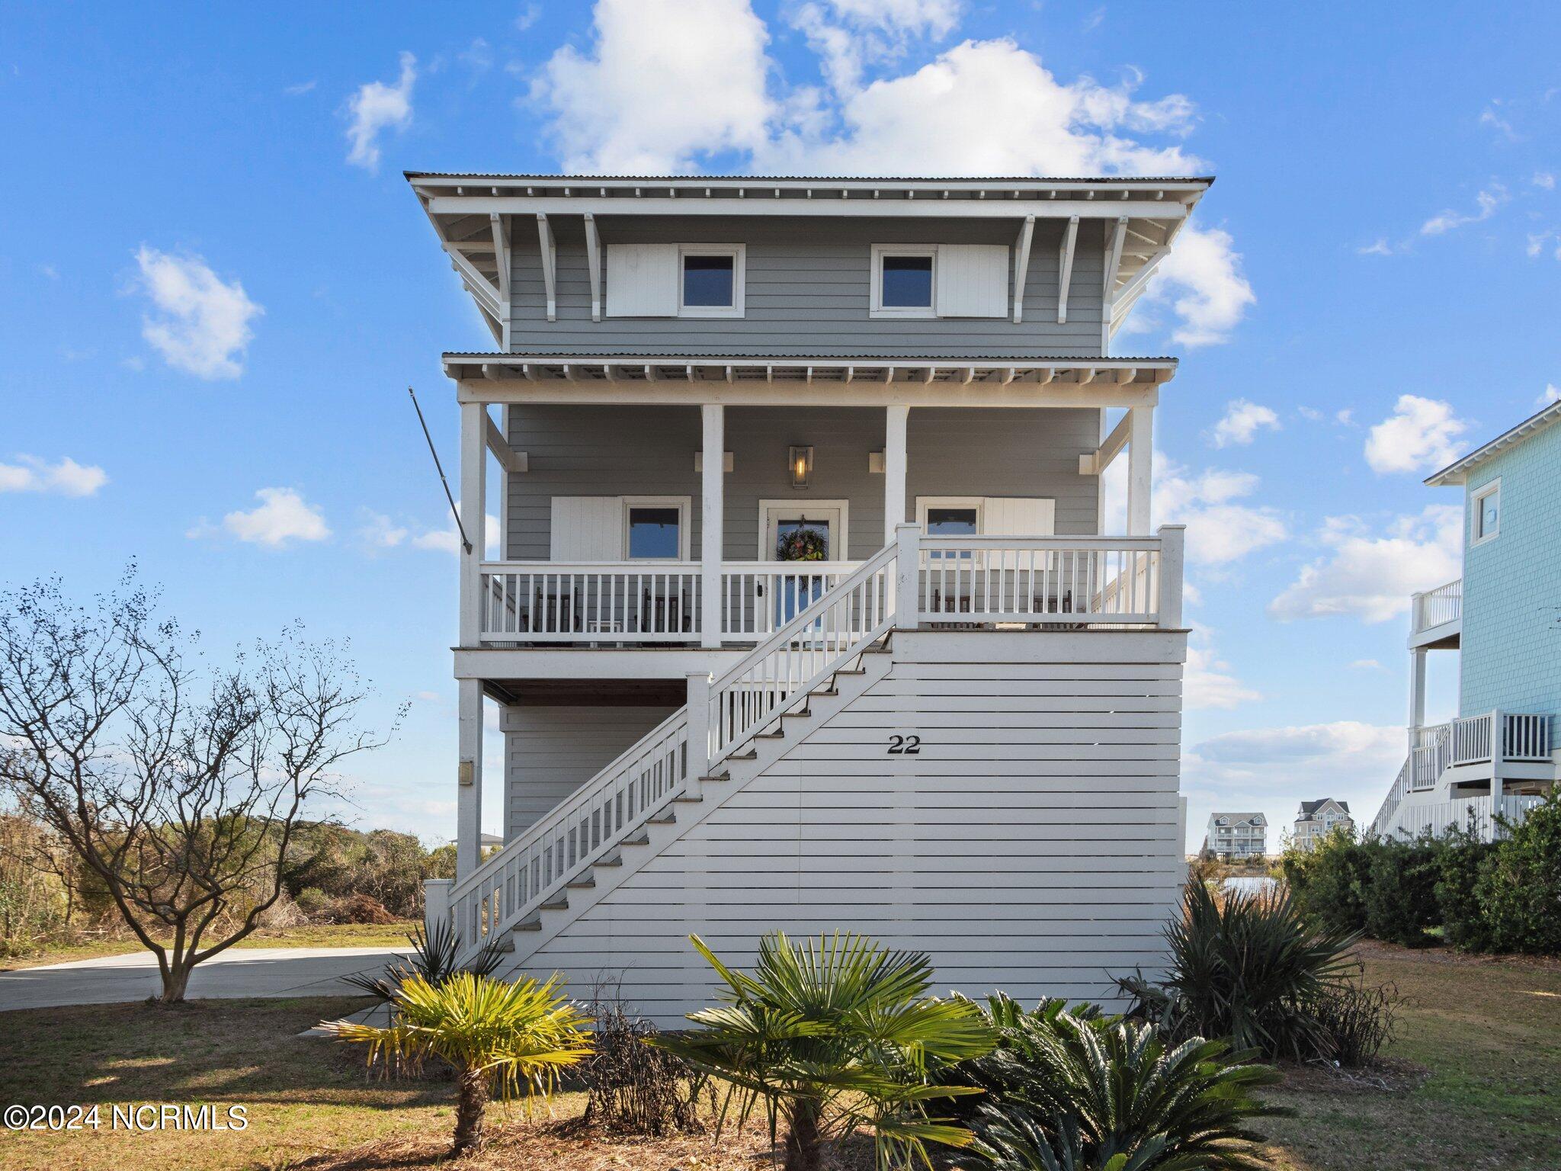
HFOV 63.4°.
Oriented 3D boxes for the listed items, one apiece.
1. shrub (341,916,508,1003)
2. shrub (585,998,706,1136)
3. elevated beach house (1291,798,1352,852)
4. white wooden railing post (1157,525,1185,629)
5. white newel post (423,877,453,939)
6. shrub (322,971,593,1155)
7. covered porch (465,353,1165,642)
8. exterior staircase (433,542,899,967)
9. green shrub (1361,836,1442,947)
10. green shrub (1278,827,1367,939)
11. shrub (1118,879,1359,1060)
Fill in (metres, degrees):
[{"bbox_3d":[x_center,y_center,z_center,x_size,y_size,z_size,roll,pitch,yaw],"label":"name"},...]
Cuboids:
[{"bbox_3d":[-2.984,3.281,10.600,1.380,1.050,1.200,0,-3,0],"label":"shrub"},{"bbox_3d":[-0.868,3.033,7.950,0.760,0.840,0.650,0,-3,0],"label":"shrub"},{"bbox_3d":[107.205,48.170,250.000,10.500,12.000,9.500,0,-6,7],"label":"elevated beach house"},{"bbox_3d":[3.860,-0.085,12.450,0.230,1.010,0.230,1,-5,0],"label":"white wooden railing post"},{"bbox_3d":[-3.251,3.390,12.000,0.220,1.200,0.220,0,-3,0],"label":"white newel post"},{"bbox_3d":[-1.843,2.715,7.200,1.520,1.040,1.420,0,-5,0],"label":"shrub"},{"bbox_3d":[0.320,-0.700,14.100,7.450,3.200,2.800,1,-5,-1],"label":"covered porch"},{"bbox_3d":[-1.130,1.830,12.750,4.600,4.400,1.200,0,-5,0],"label":"exterior staircase"},{"bbox_3d":[11.159,5.503,22.700,1.500,2.000,1.500,0,-5,0],"label":"green shrub"},{"bbox_3d":[10.424,5.644,24.200,1.700,2.050,1.700,0,-3,0],"label":"green shrub"},{"bbox_3d":[3.844,3.225,10.600,2.000,1.500,1.750,0,-3,0],"label":"shrub"}]

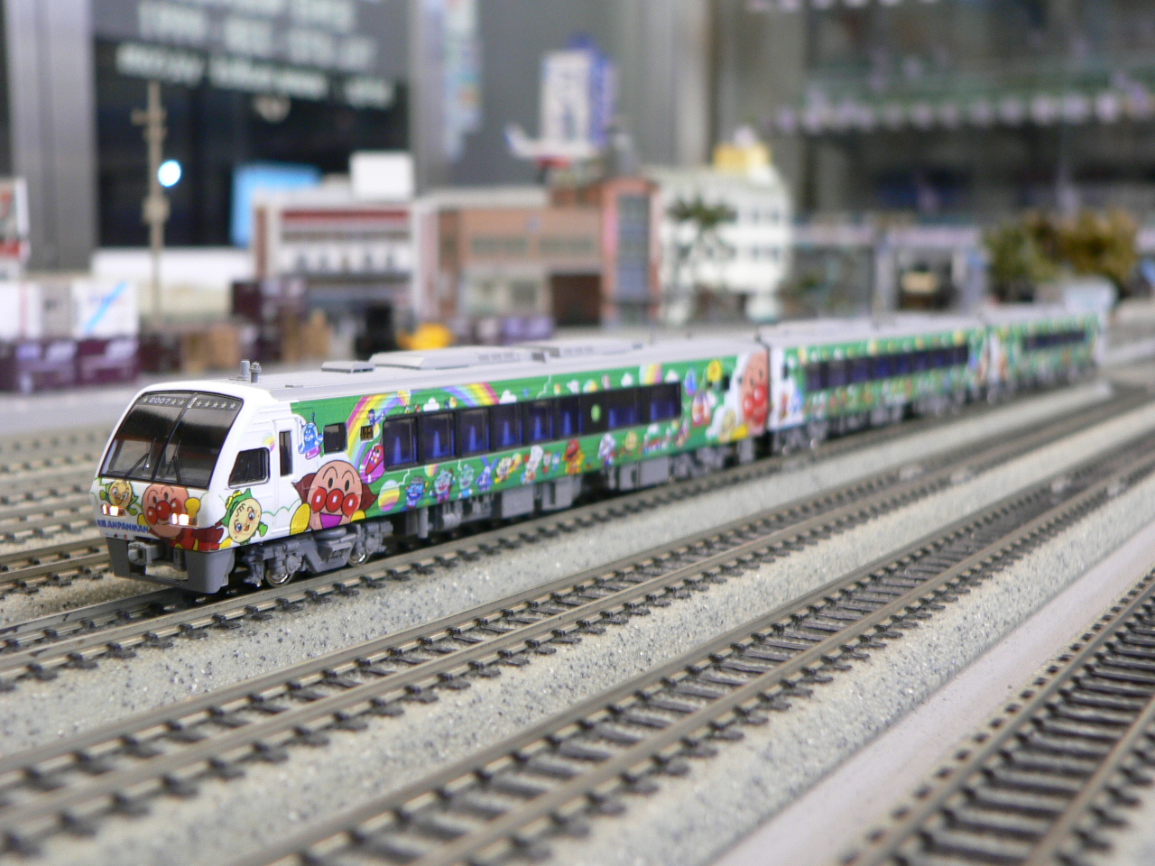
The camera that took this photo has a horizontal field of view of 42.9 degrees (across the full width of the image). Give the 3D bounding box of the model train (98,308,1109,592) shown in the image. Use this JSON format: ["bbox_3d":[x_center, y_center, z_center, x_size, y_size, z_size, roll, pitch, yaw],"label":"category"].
[{"bbox_3d":[0.064,-0.013,0.335,0.019,0.026,0.418,5,8,32],"label":"model train"}]

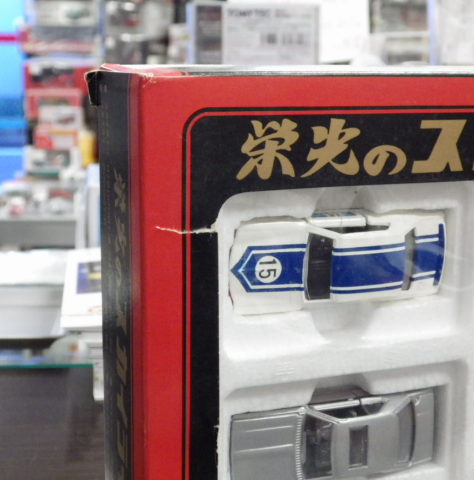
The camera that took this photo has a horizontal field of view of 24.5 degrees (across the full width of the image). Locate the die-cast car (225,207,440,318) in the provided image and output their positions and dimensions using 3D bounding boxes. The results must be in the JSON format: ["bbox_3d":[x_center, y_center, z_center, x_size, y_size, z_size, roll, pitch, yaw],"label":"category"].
[{"bbox_3d":[0.030,0.006,0.323,0.072,0.028,0.022,-4,11,-25],"label":"die-cast car"}]

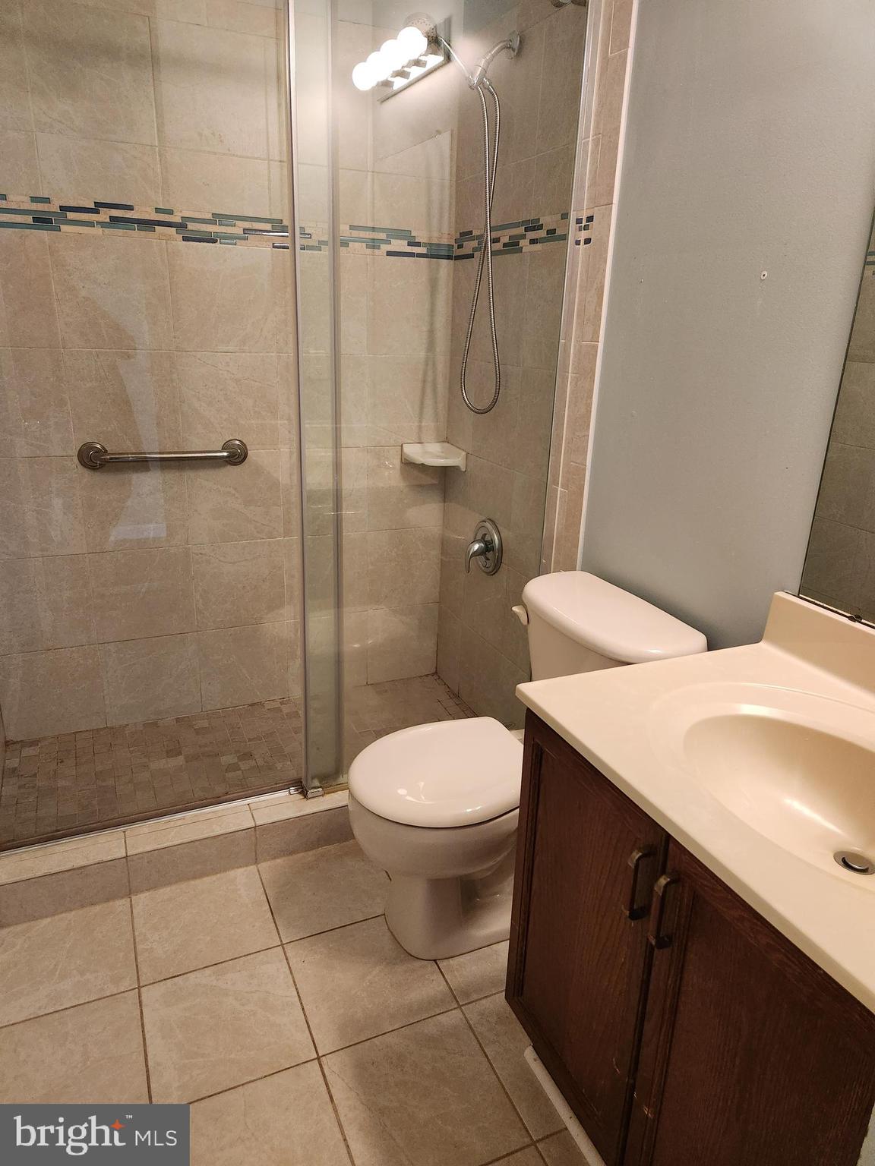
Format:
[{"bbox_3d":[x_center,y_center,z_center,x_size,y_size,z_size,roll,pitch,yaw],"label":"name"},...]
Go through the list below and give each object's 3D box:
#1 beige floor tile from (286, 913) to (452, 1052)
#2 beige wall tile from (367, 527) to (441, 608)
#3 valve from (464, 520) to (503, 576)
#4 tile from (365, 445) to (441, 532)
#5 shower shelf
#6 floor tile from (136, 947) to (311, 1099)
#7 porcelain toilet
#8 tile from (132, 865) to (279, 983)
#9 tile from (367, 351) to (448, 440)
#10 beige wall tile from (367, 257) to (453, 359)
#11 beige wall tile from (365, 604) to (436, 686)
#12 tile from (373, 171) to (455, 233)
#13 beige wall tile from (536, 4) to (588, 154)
[{"bbox_3d":[-0.150,0.853,1.679,0.297,0.010,0.297,-6,21,-23],"label":"beige floor tile"},{"bbox_3d":[-0.122,-0.056,2.860,0.293,0.301,0.012,-6,21,-23],"label":"beige wall tile"},{"bbox_3d":[0.136,-0.111,2.487,0.088,0.180,0.180,-6,21,-23],"label":"valve"},{"bbox_3d":[-0.112,-0.340,2.762,0.293,0.297,0.012,-6,21,-23],"label":"tile"},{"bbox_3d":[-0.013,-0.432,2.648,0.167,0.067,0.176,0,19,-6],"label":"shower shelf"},{"bbox_3d":[-0.426,0.884,1.559,0.297,0.010,0.297,-6,21,-23],"label":"floor tile"},{"bbox_3d":[0.136,0.435,1.805,0.710,0.760,0.465,-6,21,-23],"label":"porcelain toilet"},{"bbox_3d":[-0.556,0.806,1.842,0.302,0.012,0.289,-7,21,-23],"label":"tile"},{"bbox_3d":[-0.099,-0.621,2.648,0.285,0.294,0.010,-6,21,-23],"label":"tile"},{"bbox_3d":[-0.092,-0.912,2.564,0.293,0.302,0.012,-6,21,-23],"label":"beige wall tile"},{"bbox_3d":[-0.131,0.228,2.939,0.285,0.294,0.010,-6,21,-23],"label":"beige wall tile"},{"bbox_3d":[-0.081,-1.207,2.462,0.293,0.147,0.012,-6,21,-23],"label":"tile"},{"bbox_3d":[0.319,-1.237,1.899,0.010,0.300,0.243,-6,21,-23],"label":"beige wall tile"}]

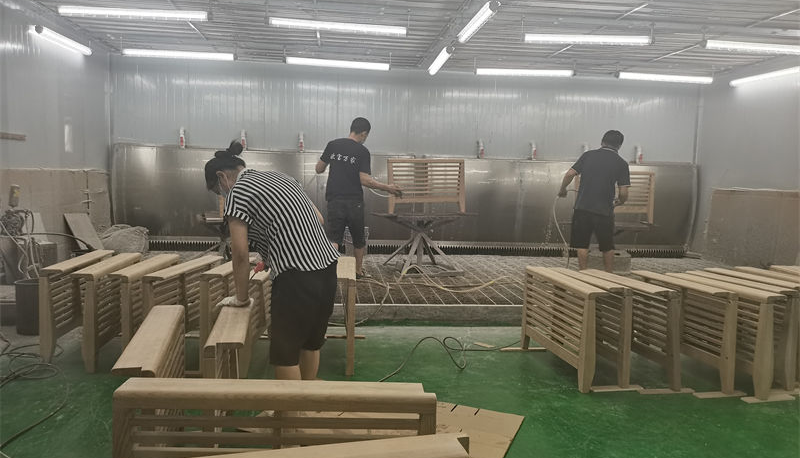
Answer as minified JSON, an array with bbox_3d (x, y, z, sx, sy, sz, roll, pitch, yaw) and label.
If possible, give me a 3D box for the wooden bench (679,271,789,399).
[{"bbox_3d":[2.029,0.641,3.837,0.129,0.591,0.880,1,5,-12],"label":"wooden bench"}]

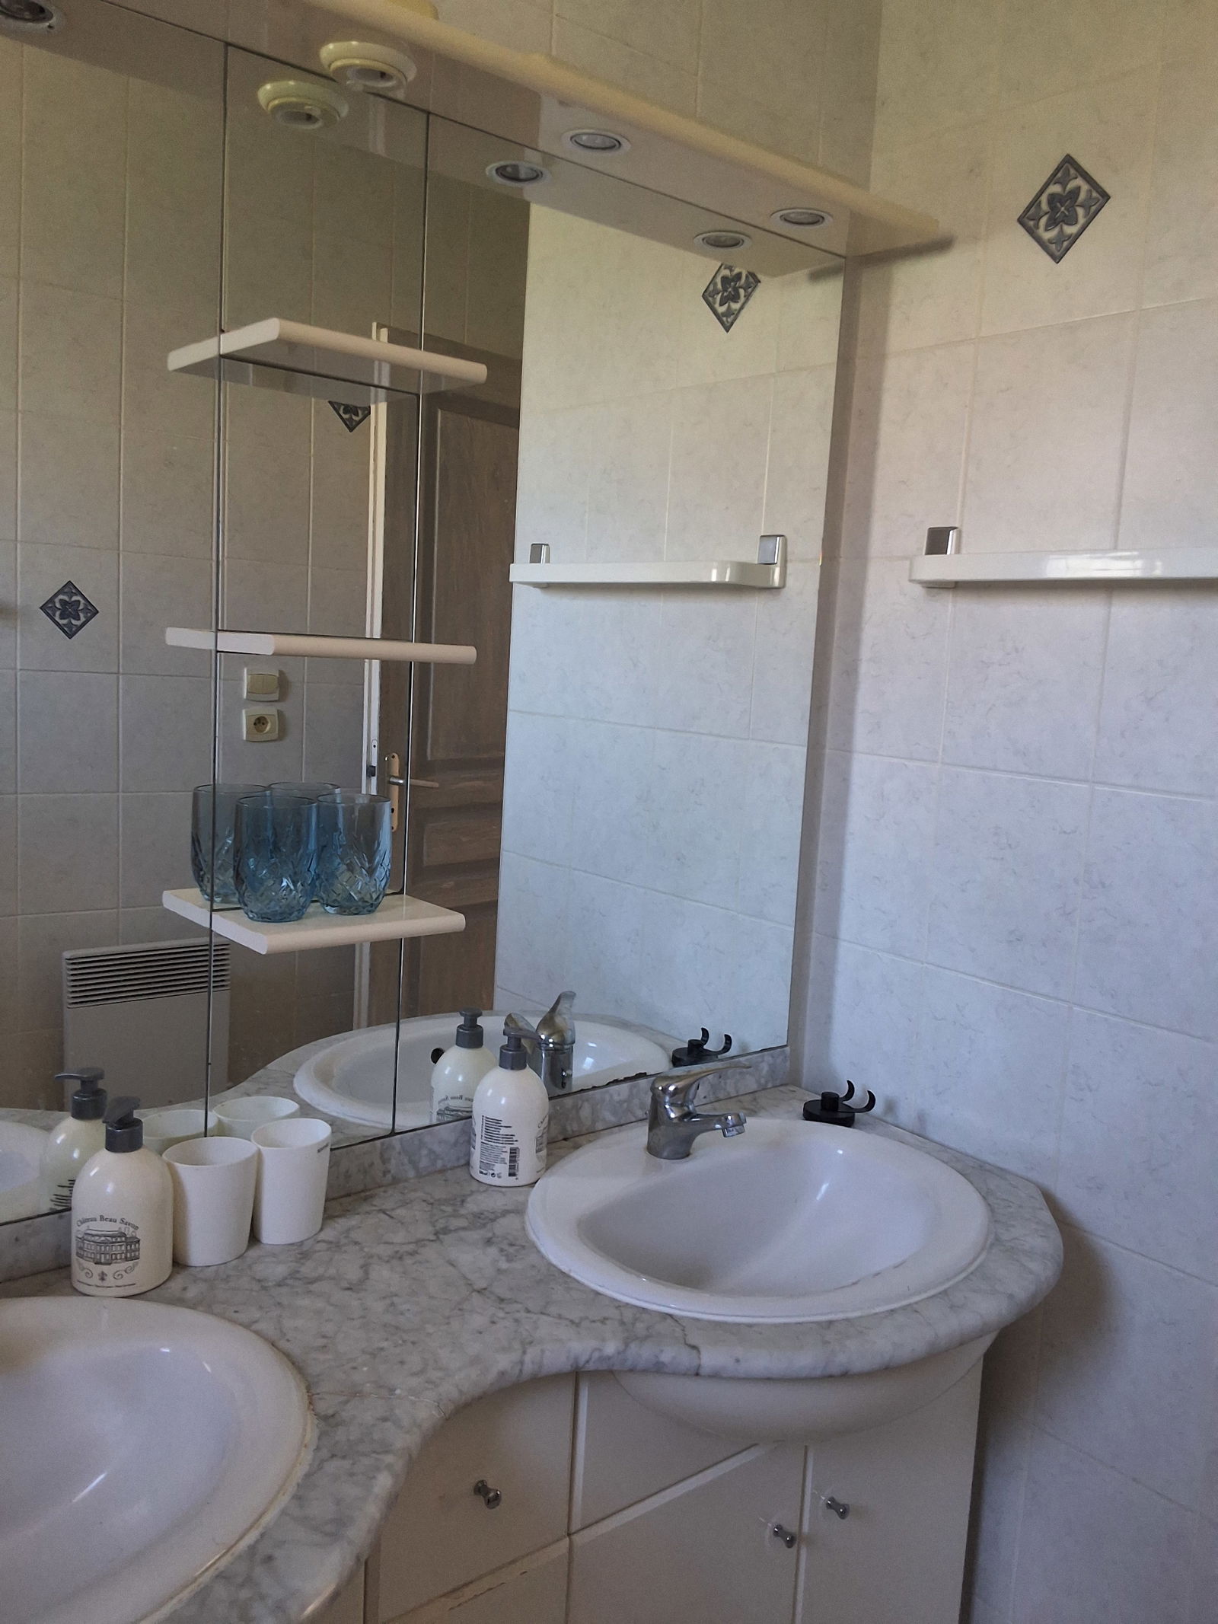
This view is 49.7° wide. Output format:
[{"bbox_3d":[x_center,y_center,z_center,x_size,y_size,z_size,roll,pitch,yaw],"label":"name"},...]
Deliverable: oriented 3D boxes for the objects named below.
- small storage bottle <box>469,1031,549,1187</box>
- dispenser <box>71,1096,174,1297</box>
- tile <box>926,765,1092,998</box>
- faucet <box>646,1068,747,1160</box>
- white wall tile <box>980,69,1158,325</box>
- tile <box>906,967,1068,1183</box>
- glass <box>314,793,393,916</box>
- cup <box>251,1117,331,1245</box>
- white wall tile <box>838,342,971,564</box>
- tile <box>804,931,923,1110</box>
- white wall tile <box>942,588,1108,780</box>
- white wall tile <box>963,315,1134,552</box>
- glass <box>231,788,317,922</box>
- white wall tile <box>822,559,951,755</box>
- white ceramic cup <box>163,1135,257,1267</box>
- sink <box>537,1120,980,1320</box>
[{"bbox_3d":[-0.104,0.310,1.406,0.082,0.157,0.082,3,7,0],"label":"small storage bottle"},{"bbox_3d":[-0.420,0.327,1.138,0.082,0.162,0.082,4,7,10],"label":"dispenser"},{"bbox_3d":[0.466,0.078,1.544,0.010,0.249,0.201,-3,9,-39],"label":"tile"},{"bbox_3d":[0.113,0.329,1.443,0.094,0.106,0.128,-3,9,-39],"label":"faucet"},{"bbox_3d":[0.506,-0.667,1.452,0.010,0.249,0.201,-3,9,-39],"label":"white wall tile"},{"bbox_3d":[0.453,0.328,1.577,0.009,0.249,0.200,-3,9,-39],"label":"tile"},{"bbox_3d":[-0.239,0.041,1.234,0.071,0.104,0.071,3,7,0],"label":"glass"},{"bbox_3d":[-0.304,0.353,1.254,0.069,0.096,0.083,6,8,24],"label":"cup"},{"bbox_3d":[0.371,-0.442,1.628,0.009,0.249,0.182,-3,9,-39],"label":"white wall tile"},{"bbox_3d":[0.332,0.295,1.722,0.010,0.235,0.186,-3,9,-39],"label":"tile"},{"bbox_3d":[0.479,-0.168,1.513,0.009,0.249,0.200,-3,9,-39],"label":"white wall tile"},{"bbox_3d":[0.492,-0.418,1.483,0.010,0.249,0.201,-3,9,-39],"label":"white wall tile"},{"bbox_3d":[-0.301,0.043,1.193,0.073,0.107,0.073,-3,9,-39],"label":"glass"},{"bbox_3d":[0.358,-0.195,1.662,0.010,0.249,0.186,-3,9,-39],"label":"white wall tile"},{"bbox_3d":[-0.365,0.357,1.202,0.082,0.096,0.067,0,8,-24],"label":"white ceramic cup"},{"bbox_3d":[0.152,0.481,1.361,0.507,0.170,0.432,-3,9,-39],"label":"sink"}]

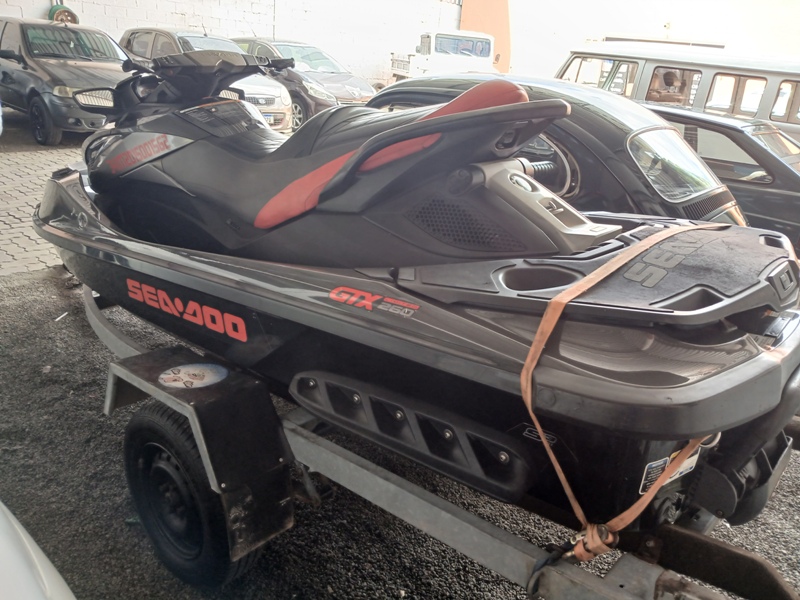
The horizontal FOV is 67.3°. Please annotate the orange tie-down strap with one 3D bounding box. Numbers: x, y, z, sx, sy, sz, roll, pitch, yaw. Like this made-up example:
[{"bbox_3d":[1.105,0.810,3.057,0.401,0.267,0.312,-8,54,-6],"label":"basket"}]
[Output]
[{"bbox_3d":[0.640,0.132,1.316,0.330,0.475,1.205,12,20,40],"label":"orange tie-down strap"}]

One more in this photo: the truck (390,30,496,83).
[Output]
[{"bbox_3d":[1.084,-5.221,14.110,1.680,1.950,4.600,0,23,-15],"label":"truck"}]

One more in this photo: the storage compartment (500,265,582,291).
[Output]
[{"bbox_3d":[0.271,-0.003,1.206,0.200,0.095,0.205,12,20,40],"label":"storage compartment"}]

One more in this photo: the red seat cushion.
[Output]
[{"bbox_3d":[-0.033,-0.429,1.819,0.940,0.380,0.470,12,20,40],"label":"red seat cushion"}]

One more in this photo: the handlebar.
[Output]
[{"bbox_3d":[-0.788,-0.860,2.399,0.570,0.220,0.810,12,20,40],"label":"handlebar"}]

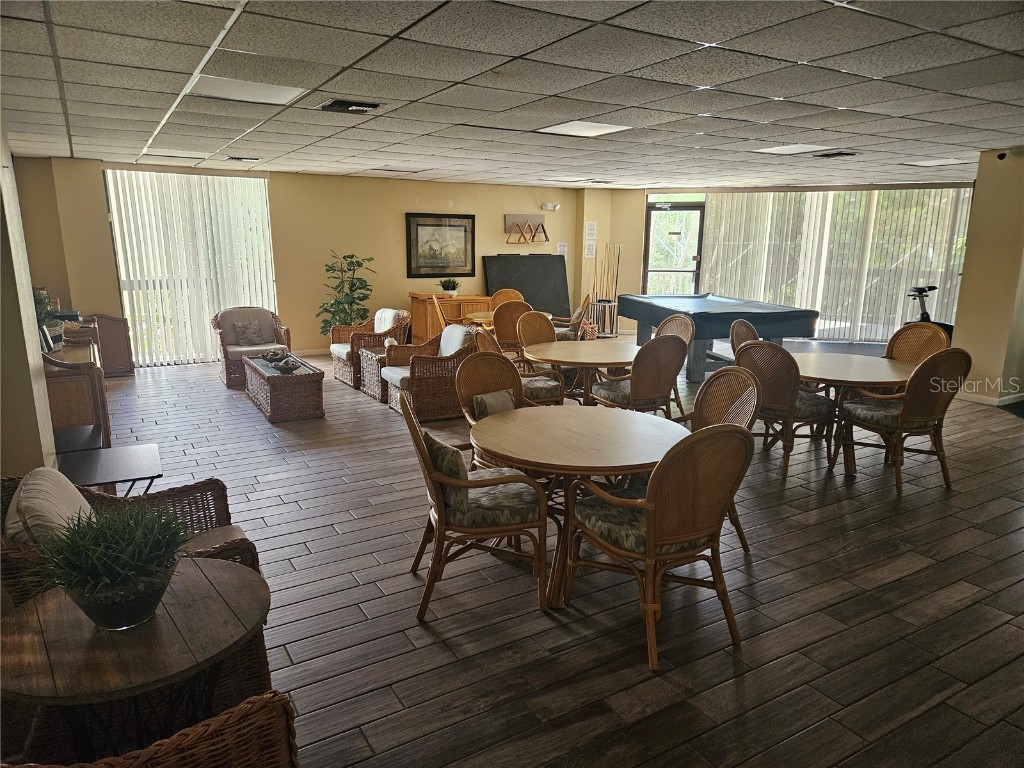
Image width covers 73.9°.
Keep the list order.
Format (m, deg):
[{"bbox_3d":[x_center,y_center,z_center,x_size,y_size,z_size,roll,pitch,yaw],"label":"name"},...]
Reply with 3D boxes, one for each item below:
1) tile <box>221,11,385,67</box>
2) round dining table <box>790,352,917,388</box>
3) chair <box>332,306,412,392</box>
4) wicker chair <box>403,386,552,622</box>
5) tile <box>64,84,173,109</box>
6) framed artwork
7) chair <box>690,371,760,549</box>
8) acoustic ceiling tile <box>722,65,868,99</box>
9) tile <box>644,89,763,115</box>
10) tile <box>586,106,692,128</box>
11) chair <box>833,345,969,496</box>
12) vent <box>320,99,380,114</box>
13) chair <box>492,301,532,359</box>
[{"bbox_3d":[-0.919,-1.502,2.981,0.610,0.020,0.610,-7,14,-30],"label":"tile"},{"bbox_3d":[2.370,0.226,4.964,1.070,0.720,1.070,0,12,0],"label":"round dining table"},{"bbox_3d":[-1.591,-0.435,7.766,0.780,0.810,0.710,-7,14,-30],"label":"chair"},{"bbox_3d":[-0.171,0.494,3.063,0.640,0.955,0.560,-2,12,-11],"label":"wicker chair"},{"bbox_3d":[-2.397,-1.775,4.197,0.600,0.020,0.600,-7,14,-30],"label":"tile"},{"bbox_3d":[-1.064,-2.102,10.388,1.140,0.940,0.040,-7,14,-30],"label":"framed artwork"},{"bbox_3d":[0.933,0.402,3.609,0.630,0.966,0.570,-5,13,-24],"label":"chair"},{"bbox_3d":[1.492,-1.620,3.650,0.600,0.020,0.600,-7,14,-30],"label":"acoustic ceiling tile"},{"bbox_3d":[1.180,-1.730,4.158,0.600,0.020,0.600,-7,14,-30],"label":"tile"},{"bbox_3d":[0.869,-1.839,4.666,0.600,0.020,0.600,-7,14,-30],"label":"tile"},{"bbox_3d":[2.704,0.197,4.723,0.580,0.965,0.620,-4,13,-18],"label":"chair"},{"bbox_3d":[-1.046,-1.781,4.411,0.340,0.040,0.380,-7,14,-30],"label":"vent"},{"bbox_3d":[0.016,-0.479,7.793,0.580,0.965,0.620,0,12,-4],"label":"chair"}]

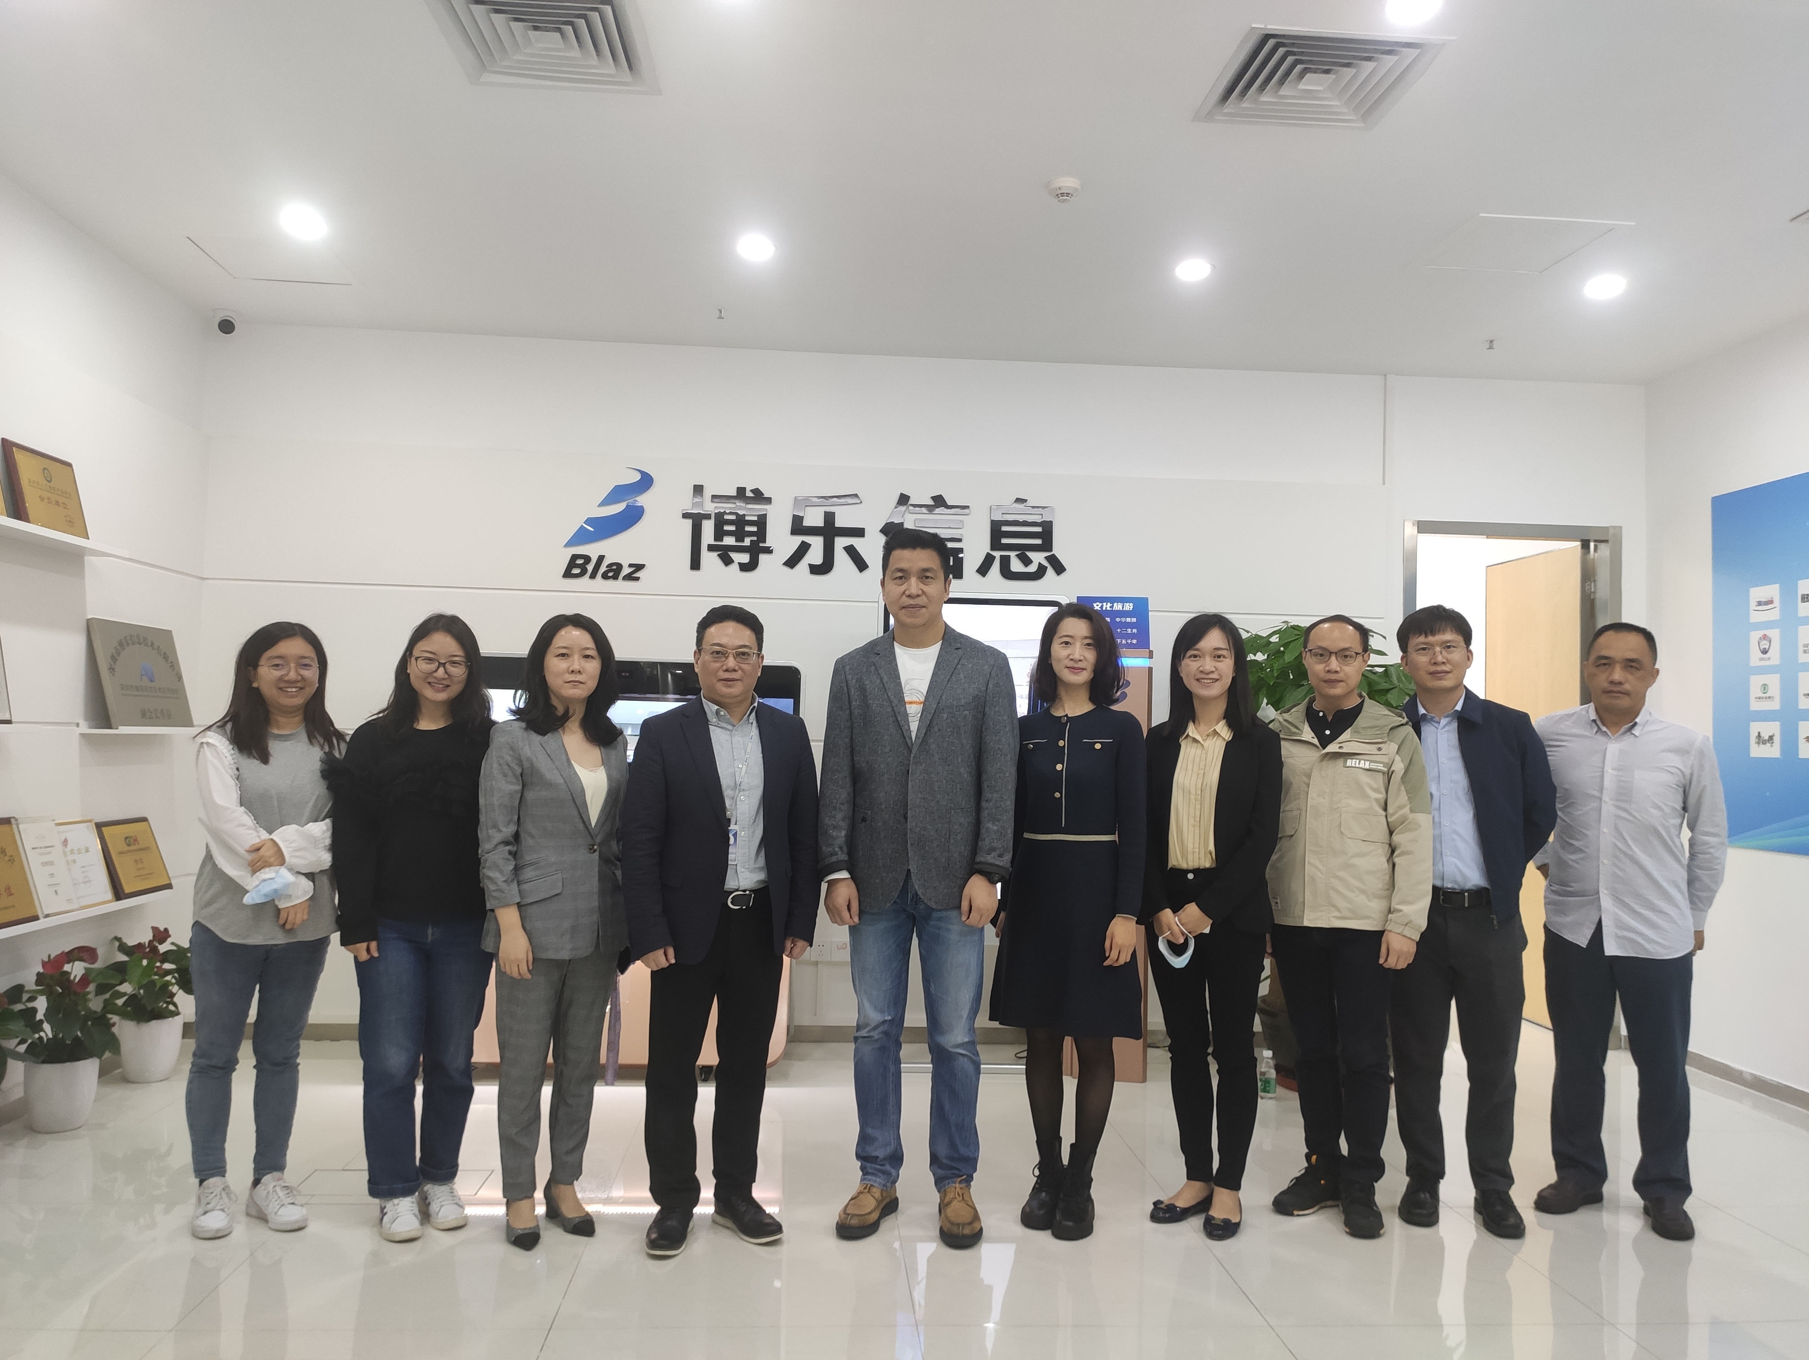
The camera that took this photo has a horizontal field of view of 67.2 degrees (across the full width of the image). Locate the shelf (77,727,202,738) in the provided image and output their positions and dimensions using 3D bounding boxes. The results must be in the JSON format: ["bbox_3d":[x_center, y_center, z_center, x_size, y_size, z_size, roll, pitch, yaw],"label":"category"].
[{"bbox_3d":[-2.857,0.187,5.159,0.145,0.030,0.730,2,-3,-4],"label":"shelf"}]

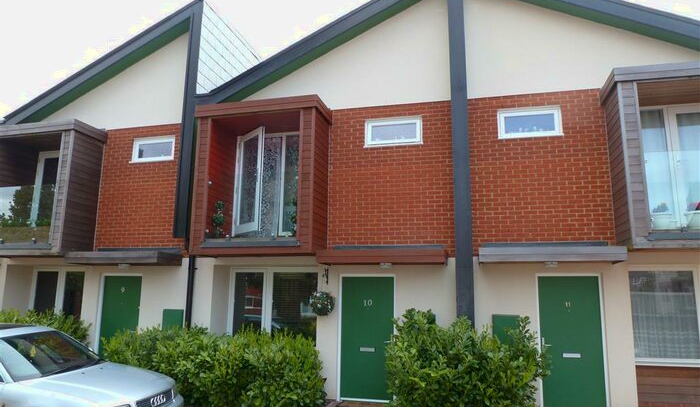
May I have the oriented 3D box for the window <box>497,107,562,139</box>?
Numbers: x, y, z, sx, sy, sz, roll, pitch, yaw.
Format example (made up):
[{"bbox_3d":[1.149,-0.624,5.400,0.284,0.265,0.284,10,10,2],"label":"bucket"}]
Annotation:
[{"bbox_3d":[2.953,-1.318,7.960,1.000,0.495,0.100,-2,-9,13],"label":"window"}]

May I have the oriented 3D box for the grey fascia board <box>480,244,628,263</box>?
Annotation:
[{"bbox_3d":[2.859,0.731,6.931,1.958,0.202,0.140,-2,-9,13],"label":"grey fascia board"}]

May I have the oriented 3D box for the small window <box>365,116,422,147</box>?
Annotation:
[{"bbox_3d":[0.760,-1.246,8.474,1.022,0.500,0.100,-2,-9,13],"label":"small window"}]

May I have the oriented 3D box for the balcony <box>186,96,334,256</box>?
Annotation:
[{"bbox_3d":[-1.499,-0.382,8.407,2.189,2.574,0.940,-2,-9,13],"label":"balcony"}]

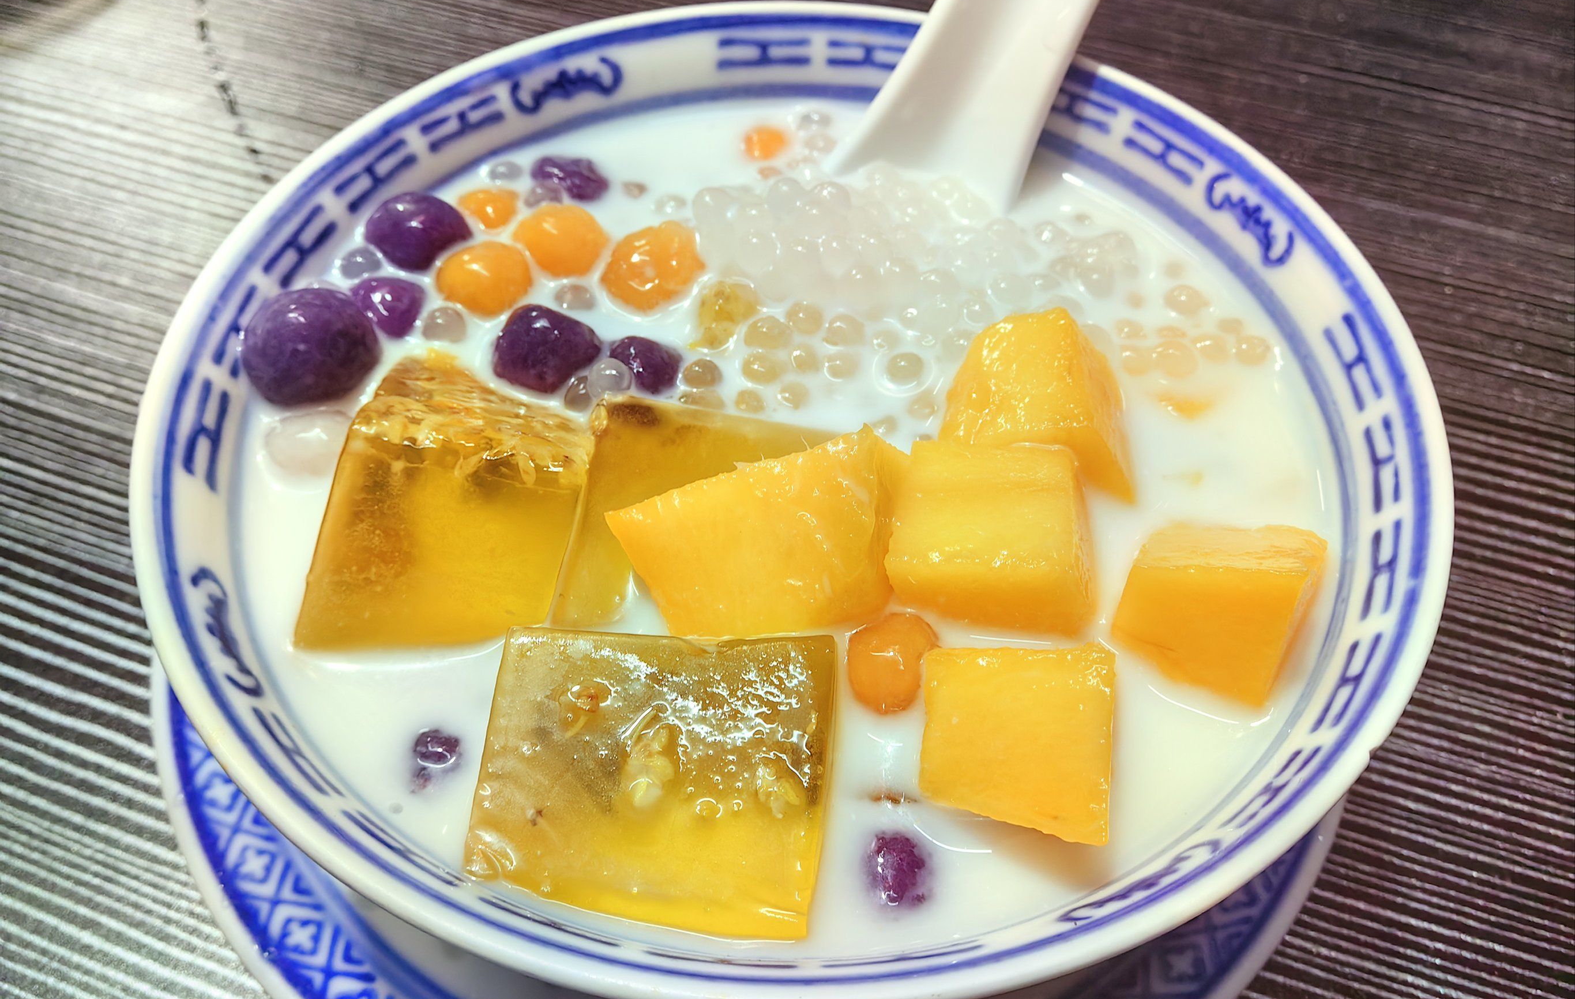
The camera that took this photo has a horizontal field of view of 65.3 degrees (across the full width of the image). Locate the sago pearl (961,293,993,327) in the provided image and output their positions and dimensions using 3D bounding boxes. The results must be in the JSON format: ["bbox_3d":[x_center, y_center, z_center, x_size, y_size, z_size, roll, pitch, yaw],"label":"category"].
[{"bbox_3d":[0.024,-0.024,0.157,0.004,0.004,0.004,0,53,0],"label":"sago pearl"}]

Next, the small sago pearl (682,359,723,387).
[{"bbox_3d":[-0.011,-0.015,0.150,0.005,0.005,0.005,0,53,0],"label":"small sago pearl"}]

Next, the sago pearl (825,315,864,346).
[{"bbox_3d":[0.007,-0.021,0.154,0.005,0.005,0.005,0,53,0],"label":"sago pearl"}]

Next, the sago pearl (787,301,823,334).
[{"bbox_3d":[0.002,-0.024,0.160,0.004,0.004,0.004,0,53,0],"label":"sago pearl"}]

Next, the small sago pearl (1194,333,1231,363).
[{"bbox_3d":[0.053,-0.019,0.153,0.004,0.004,0.004,0,53,0],"label":"small sago pearl"}]

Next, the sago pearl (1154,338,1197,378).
[{"bbox_3d":[0.049,-0.018,0.156,0.005,0.005,0.005,0,53,0],"label":"sago pearl"}]

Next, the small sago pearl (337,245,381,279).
[{"bbox_3d":[-0.057,-0.031,0.163,0.005,0.005,0.005,1,53,0],"label":"small sago pearl"}]

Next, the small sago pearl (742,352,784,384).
[{"bbox_3d":[-0.003,-0.016,0.154,0.005,0.004,0.005,0,53,0],"label":"small sago pearl"}]

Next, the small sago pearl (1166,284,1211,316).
[{"bbox_3d":[0.053,-0.026,0.162,0.005,0.005,0.005,0,53,0],"label":"small sago pearl"}]

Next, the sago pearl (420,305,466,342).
[{"bbox_3d":[-0.045,-0.023,0.159,0.005,0.005,0.005,0,53,0],"label":"sago pearl"}]

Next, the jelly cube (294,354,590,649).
[{"bbox_3d":[-0.037,0.004,0.143,0.026,0.028,0.030,11,14,-11],"label":"jelly cube"}]

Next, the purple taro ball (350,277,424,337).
[{"bbox_3d":[-0.052,-0.025,0.158,0.009,0.008,0.008,1,53,0],"label":"purple taro ball"}]

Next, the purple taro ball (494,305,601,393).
[{"bbox_3d":[-0.030,-0.019,0.152,0.013,0.011,0.012,0,53,0],"label":"purple taro ball"}]

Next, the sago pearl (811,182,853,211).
[{"bbox_3d":[0.006,-0.040,0.165,0.006,0.005,0.005,0,53,0],"label":"sago pearl"}]

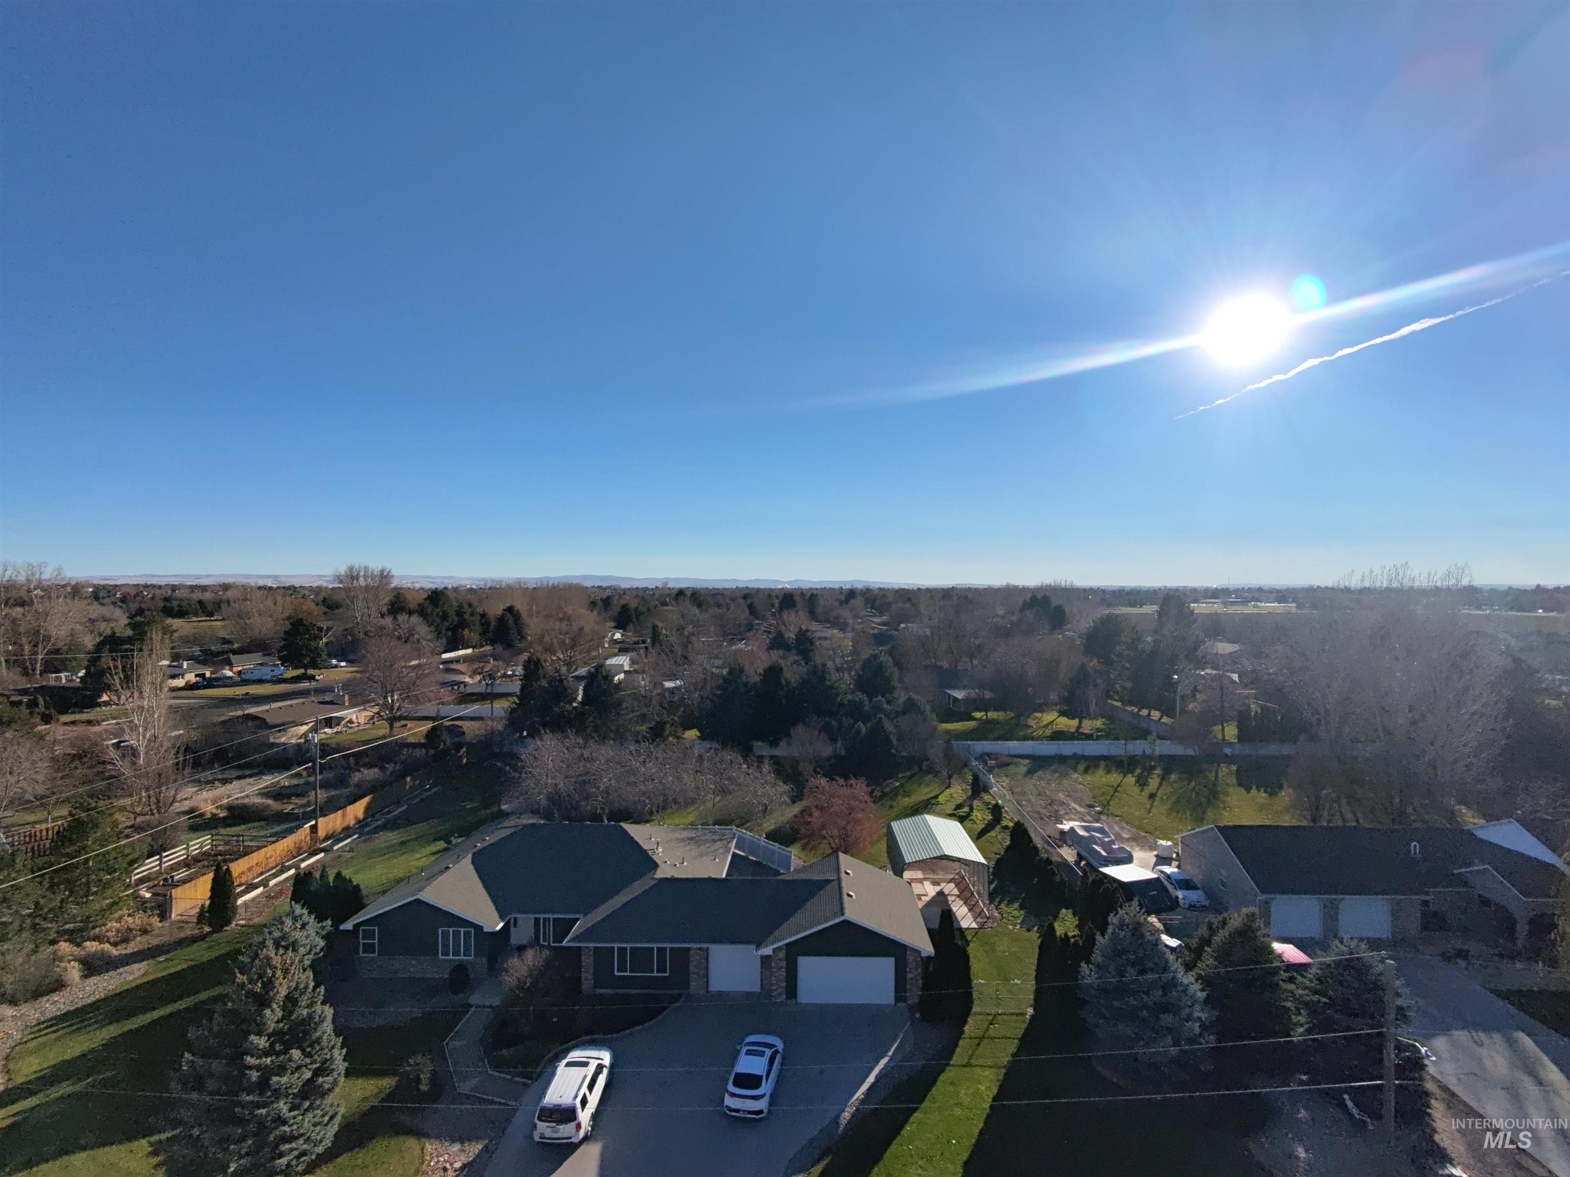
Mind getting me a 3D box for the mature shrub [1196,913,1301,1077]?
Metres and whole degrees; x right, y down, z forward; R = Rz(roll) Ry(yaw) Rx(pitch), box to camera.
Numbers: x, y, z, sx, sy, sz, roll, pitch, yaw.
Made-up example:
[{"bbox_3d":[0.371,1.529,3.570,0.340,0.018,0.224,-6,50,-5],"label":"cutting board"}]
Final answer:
[{"bbox_3d":[21.550,18.258,33.908,4.353,6.540,4.353,0,0,0],"label":"mature shrub"}]

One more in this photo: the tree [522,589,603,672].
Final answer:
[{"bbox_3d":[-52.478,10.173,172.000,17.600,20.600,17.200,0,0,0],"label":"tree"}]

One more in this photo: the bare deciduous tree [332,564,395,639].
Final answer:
[{"bbox_3d":[-139.351,6.186,240.000,18.500,28.000,18.000,0,0,0],"label":"bare deciduous tree"}]

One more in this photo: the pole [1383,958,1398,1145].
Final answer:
[{"bbox_3d":[23.480,17.932,28.176,0.311,7.239,0.311,0,0,0],"label":"pole"}]

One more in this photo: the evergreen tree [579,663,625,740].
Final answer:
[{"bbox_3d":[-26.340,16.140,104.000,6.300,10.310,6.300,0,0,0],"label":"evergreen tree"}]

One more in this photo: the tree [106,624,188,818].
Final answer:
[{"bbox_3d":[-59.945,12.525,68.134,6.053,17.448,6.053,0,0,0],"label":"tree"}]

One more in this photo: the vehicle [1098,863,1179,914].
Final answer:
[{"bbox_3d":[23.200,19.750,47.800,2.150,1.950,4.600,0,0,-20],"label":"vehicle"}]

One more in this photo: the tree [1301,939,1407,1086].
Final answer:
[{"bbox_3d":[25.900,18.792,33.129,4.147,5.496,4.147,0,0,0],"label":"tree"}]

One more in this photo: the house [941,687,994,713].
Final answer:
[{"bbox_3d":[33.014,19.828,128.902,6.800,2.800,9.000,0,0,0],"label":"house"}]

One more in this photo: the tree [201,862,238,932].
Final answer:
[{"bbox_3d":[-35.443,19.222,45.385,1.995,4.306,1.796,0,0,0],"label":"tree"}]

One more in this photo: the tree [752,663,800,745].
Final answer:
[{"bbox_3d":[-1.300,15.920,103.000,6.960,10.770,6.960,0,0,0],"label":"tree"}]

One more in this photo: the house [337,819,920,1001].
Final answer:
[{"bbox_3d":[-7.953,18.110,44.910,31.200,5.800,16.800,0,0,2],"label":"house"}]

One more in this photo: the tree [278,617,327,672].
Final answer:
[{"bbox_3d":[-120.960,14.310,182.000,10.240,14.170,10.240,0,0,0],"label":"tree"}]

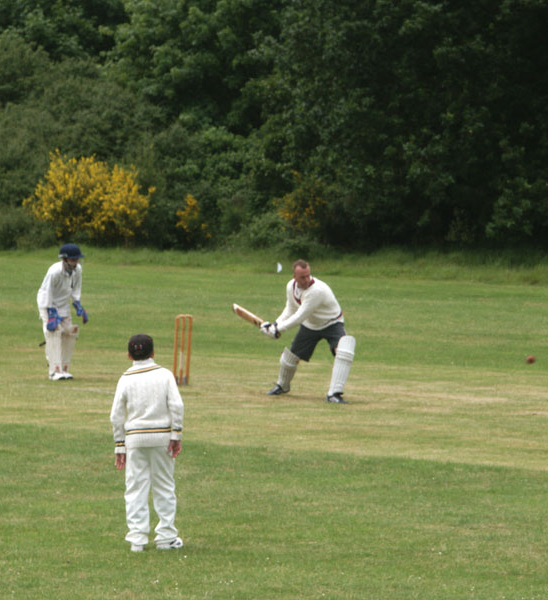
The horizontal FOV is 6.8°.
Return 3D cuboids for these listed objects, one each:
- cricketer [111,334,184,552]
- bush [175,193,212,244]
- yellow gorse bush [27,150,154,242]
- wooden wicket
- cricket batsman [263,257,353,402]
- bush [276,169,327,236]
[{"bbox_3d":[-0.847,1.028,30.800,0.490,1.260,0.300,0,3,6],"label":"cricketer"},{"bbox_3d":[-1.532,-1.541,87.500,0.720,1.000,0.650,0,3,0],"label":"bush"},{"bbox_3d":[-3.510,-1.941,87.500,2.450,1.800,1.900,0,3,0],"label":"yellow gorse bush"},{"bbox_3d":[-0.943,0.510,47.400,0.229,0.720,0.040,-3,4,-44],"label":"wooden wicket"},{"bbox_3d":[0.329,0.300,45.200,0.880,1.380,0.750,1,3,25],"label":"cricket batsman"},{"bbox_3d":[0.504,-1.855,87.500,1.000,1.250,0.900,0,3,0],"label":"bush"}]

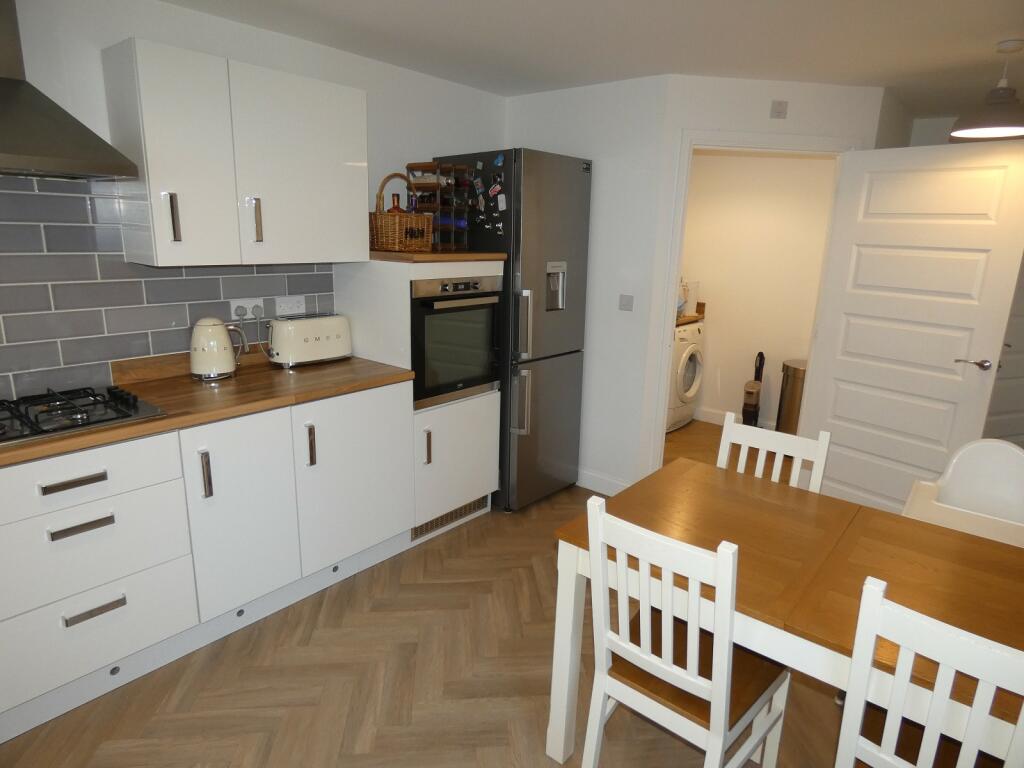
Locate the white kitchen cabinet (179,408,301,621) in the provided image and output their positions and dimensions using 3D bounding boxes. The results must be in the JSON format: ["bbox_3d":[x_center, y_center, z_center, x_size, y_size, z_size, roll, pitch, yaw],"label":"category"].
[{"bbox_3d":[-1.188,0.424,2.358,0.600,0.726,0.397,13,18,39],"label":"white kitchen cabinet"}]

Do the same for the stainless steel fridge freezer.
[{"bbox_3d":[-0.003,-0.310,3.535,0.715,1.935,0.593,13,18,39],"label":"stainless steel fridge freezer"}]

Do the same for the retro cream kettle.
[{"bbox_3d":[-1.235,-0.148,2.493,0.228,0.245,0.172,-4,15,-22],"label":"retro cream kettle"}]

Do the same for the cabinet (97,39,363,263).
[{"bbox_3d":[-1.047,-0.865,2.412,0.350,0.726,0.895,13,18,39],"label":"cabinet"}]

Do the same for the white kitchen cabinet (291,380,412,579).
[{"bbox_3d":[-0.864,0.342,2.728,0.600,0.726,0.602,13,18,39],"label":"white kitchen cabinet"}]

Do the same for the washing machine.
[{"bbox_3d":[1.231,-0.090,5.041,0.575,0.855,0.600,13,18,39],"label":"washing machine"}]

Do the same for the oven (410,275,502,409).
[{"bbox_3d":[-0.438,-0.256,3.035,0.580,0.595,0.605,13,18,39],"label":"oven"}]

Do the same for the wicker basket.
[{"bbox_3d":[-0.555,-0.834,2.896,0.250,0.370,0.225,13,18,39],"label":"wicker basket"}]

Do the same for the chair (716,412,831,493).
[{"bbox_3d":[0.770,0.606,1.982,0.420,0.920,0.440,13,18,39],"label":"chair"}]

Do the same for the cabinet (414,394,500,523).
[{"bbox_3d":[-0.474,0.318,3.195,0.600,0.570,0.605,13,18,39],"label":"cabinet"}]

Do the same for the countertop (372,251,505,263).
[{"bbox_3d":[-0.459,-0.641,2.973,0.615,0.037,0.625,13,18,39],"label":"countertop"}]

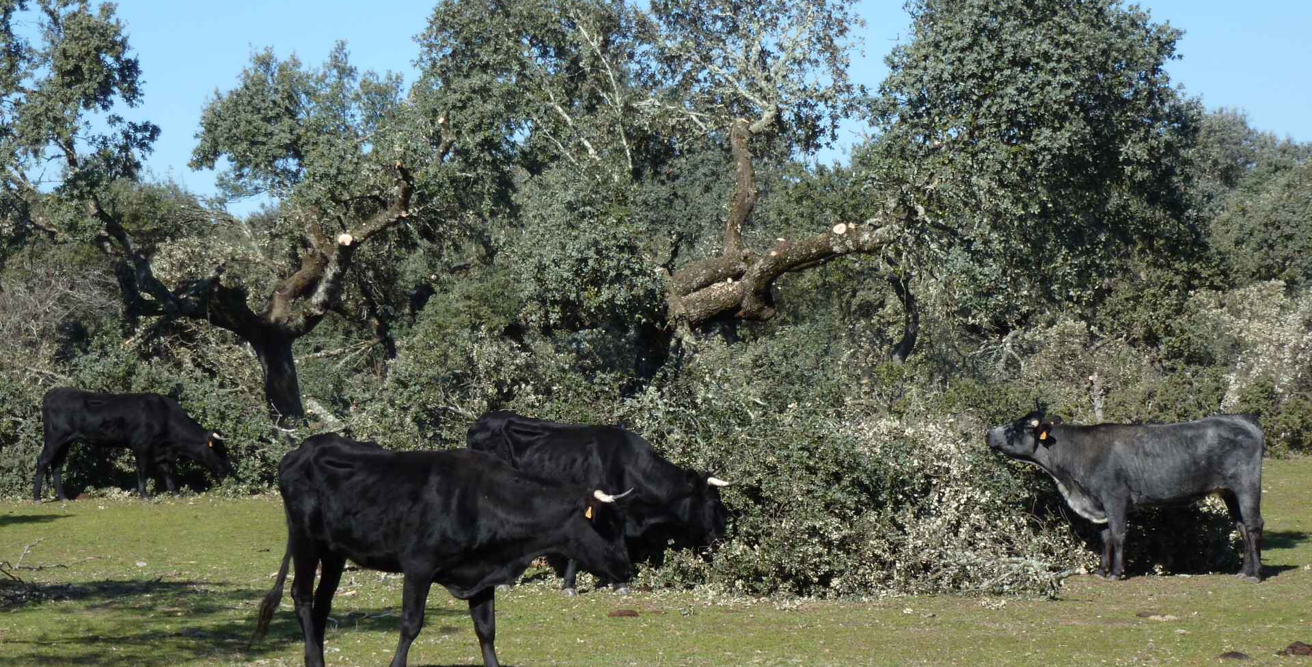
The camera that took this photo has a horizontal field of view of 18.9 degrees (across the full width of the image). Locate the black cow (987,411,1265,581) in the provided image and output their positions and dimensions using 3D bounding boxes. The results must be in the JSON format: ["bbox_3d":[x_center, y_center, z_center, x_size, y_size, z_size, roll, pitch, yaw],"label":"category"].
[{"bbox_3d":[3.648,1.263,30.600,2.148,1.309,0.550,0,0,-10],"label":"black cow"}]

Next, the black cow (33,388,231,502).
[{"bbox_3d":[-6.065,1.287,45.600,2.246,1.304,0.520,0,0,-6],"label":"black cow"}]

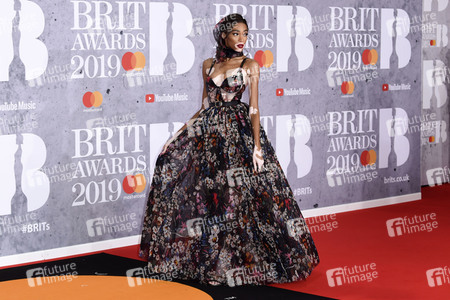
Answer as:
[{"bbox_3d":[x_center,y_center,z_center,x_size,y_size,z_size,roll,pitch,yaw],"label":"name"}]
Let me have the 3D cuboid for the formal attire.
[{"bbox_3d":[0.025,0.147,6.974,1.200,1.530,1.000,3,7,25],"label":"formal attire"}]

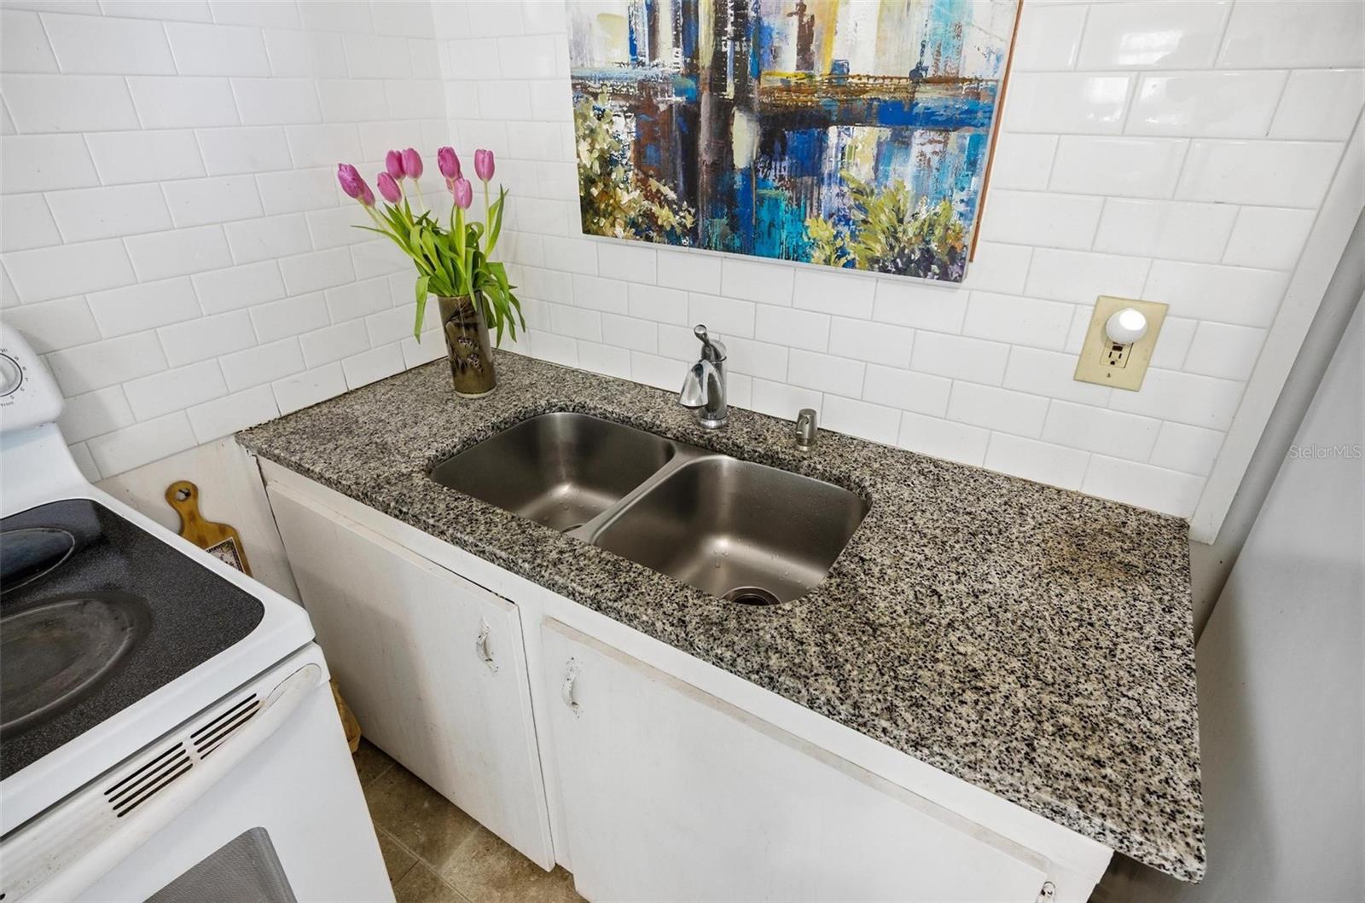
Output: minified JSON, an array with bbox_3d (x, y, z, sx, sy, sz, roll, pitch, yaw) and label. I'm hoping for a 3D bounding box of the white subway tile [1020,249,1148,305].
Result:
[{"bbox_3d":[0.604,-0.263,1.022,0.152,0.076,0.009,16,32,28],"label":"white subway tile"}]

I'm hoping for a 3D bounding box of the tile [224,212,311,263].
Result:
[{"bbox_3d":[-0.794,-0.411,1.310,0.009,0.076,0.152,16,32,28],"label":"tile"}]

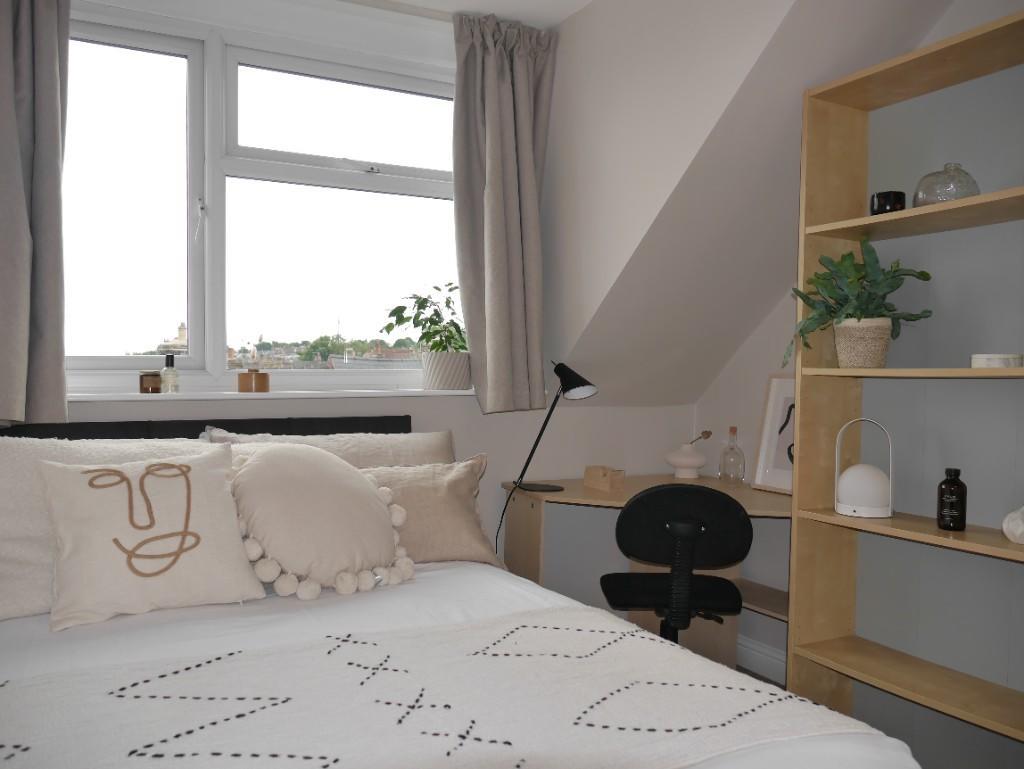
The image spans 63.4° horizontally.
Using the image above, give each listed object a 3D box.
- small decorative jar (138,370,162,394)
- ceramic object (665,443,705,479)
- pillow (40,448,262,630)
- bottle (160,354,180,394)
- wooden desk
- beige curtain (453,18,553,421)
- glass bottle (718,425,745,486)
[{"bbox_3d":[-1.147,-0.010,2.629,0.071,0.074,0.071,0,2,-28],"label":"small decorative jar"},{"bbox_3d":[0.716,0.316,3.437,0.165,0.141,0.165,1,2,0],"label":"ceramic object"},{"bbox_3d":[-0.873,0.353,2.015,0.450,0.430,0.140,-1,-35,-34],"label":"pillow"},{"bbox_3d":[-1.091,-0.036,2.640,0.054,0.126,0.054,0,2,-28],"label":"bottle"},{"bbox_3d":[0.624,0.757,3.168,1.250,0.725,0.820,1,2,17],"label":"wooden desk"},{"bbox_3d":[-0.022,-0.593,3.036,0.390,1.400,0.140,0,2,-28],"label":"beige curtain"},{"bbox_3d":[0.864,0.280,3.262,0.098,0.228,0.098,1,2,0],"label":"glass bottle"}]

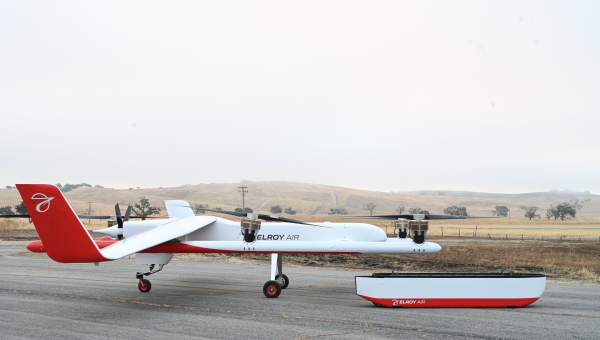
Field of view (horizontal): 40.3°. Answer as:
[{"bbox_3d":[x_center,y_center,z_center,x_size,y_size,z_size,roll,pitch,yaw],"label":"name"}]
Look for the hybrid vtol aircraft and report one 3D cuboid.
[{"bbox_3d":[-0.640,1.210,13.397,6.600,1.650,7.900,0,-4,3],"label":"hybrid vtol aircraft"}]

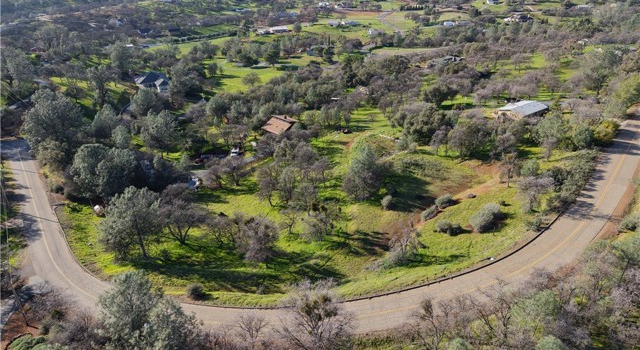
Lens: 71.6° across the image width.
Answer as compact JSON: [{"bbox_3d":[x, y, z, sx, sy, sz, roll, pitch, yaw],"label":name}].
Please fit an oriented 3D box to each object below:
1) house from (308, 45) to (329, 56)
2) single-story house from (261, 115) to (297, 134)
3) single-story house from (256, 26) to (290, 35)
[{"bbox_3d":[-0.910,-75.460,270.000,14.000,5.000,9.500,0,26,0],"label":"house"},{"bbox_3d":[-13.690,-16.230,150.000,9.000,5.300,10.000,-21,33,-37],"label":"single-story house"},{"bbox_3d":[-36.160,-112.120,345.000,24.000,5.200,11.000,-8,27,-16],"label":"single-story house"}]

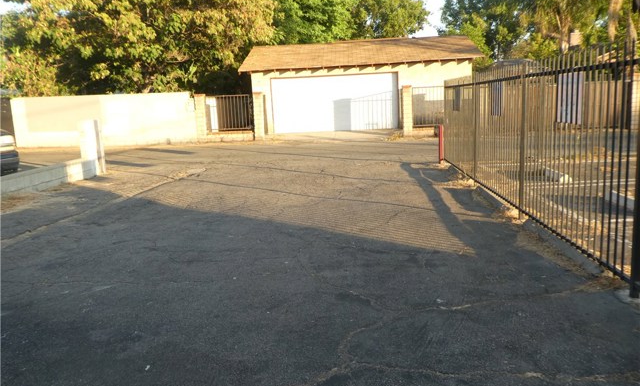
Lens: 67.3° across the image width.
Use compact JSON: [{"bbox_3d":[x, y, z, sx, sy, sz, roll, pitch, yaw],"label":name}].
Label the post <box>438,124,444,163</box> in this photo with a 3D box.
[{"bbox_3d":[2.760,-1.104,10.900,0.090,0.872,0.090,-2,8,4],"label":"post"}]

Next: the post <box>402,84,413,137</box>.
[{"bbox_3d":[3.110,-2.898,16.951,0.300,1.750,0.300,-1,8,6],"label":"post"}]

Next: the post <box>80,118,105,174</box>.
[{"bbox_3d":[-5.140,-1.020,10.901,0.360,1.266,0.380,0,8,16],"label":"post"}]

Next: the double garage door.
[{"bbox_3d":[0.609,-3.469,18.650,4.880,2.130,0.100,-1,8,6],"label":"double garage door"}]

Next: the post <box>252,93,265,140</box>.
[{"bbox_3d":[-2.196,-2.754,17.251,0.300,1.710,0.300,-1,8,6],"label":"post"}]

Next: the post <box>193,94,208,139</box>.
[{"bbox_3d":[-4.290,-2.703,17.301,0.300,1.690,0.300,-1,8,6],"label":"post"}]

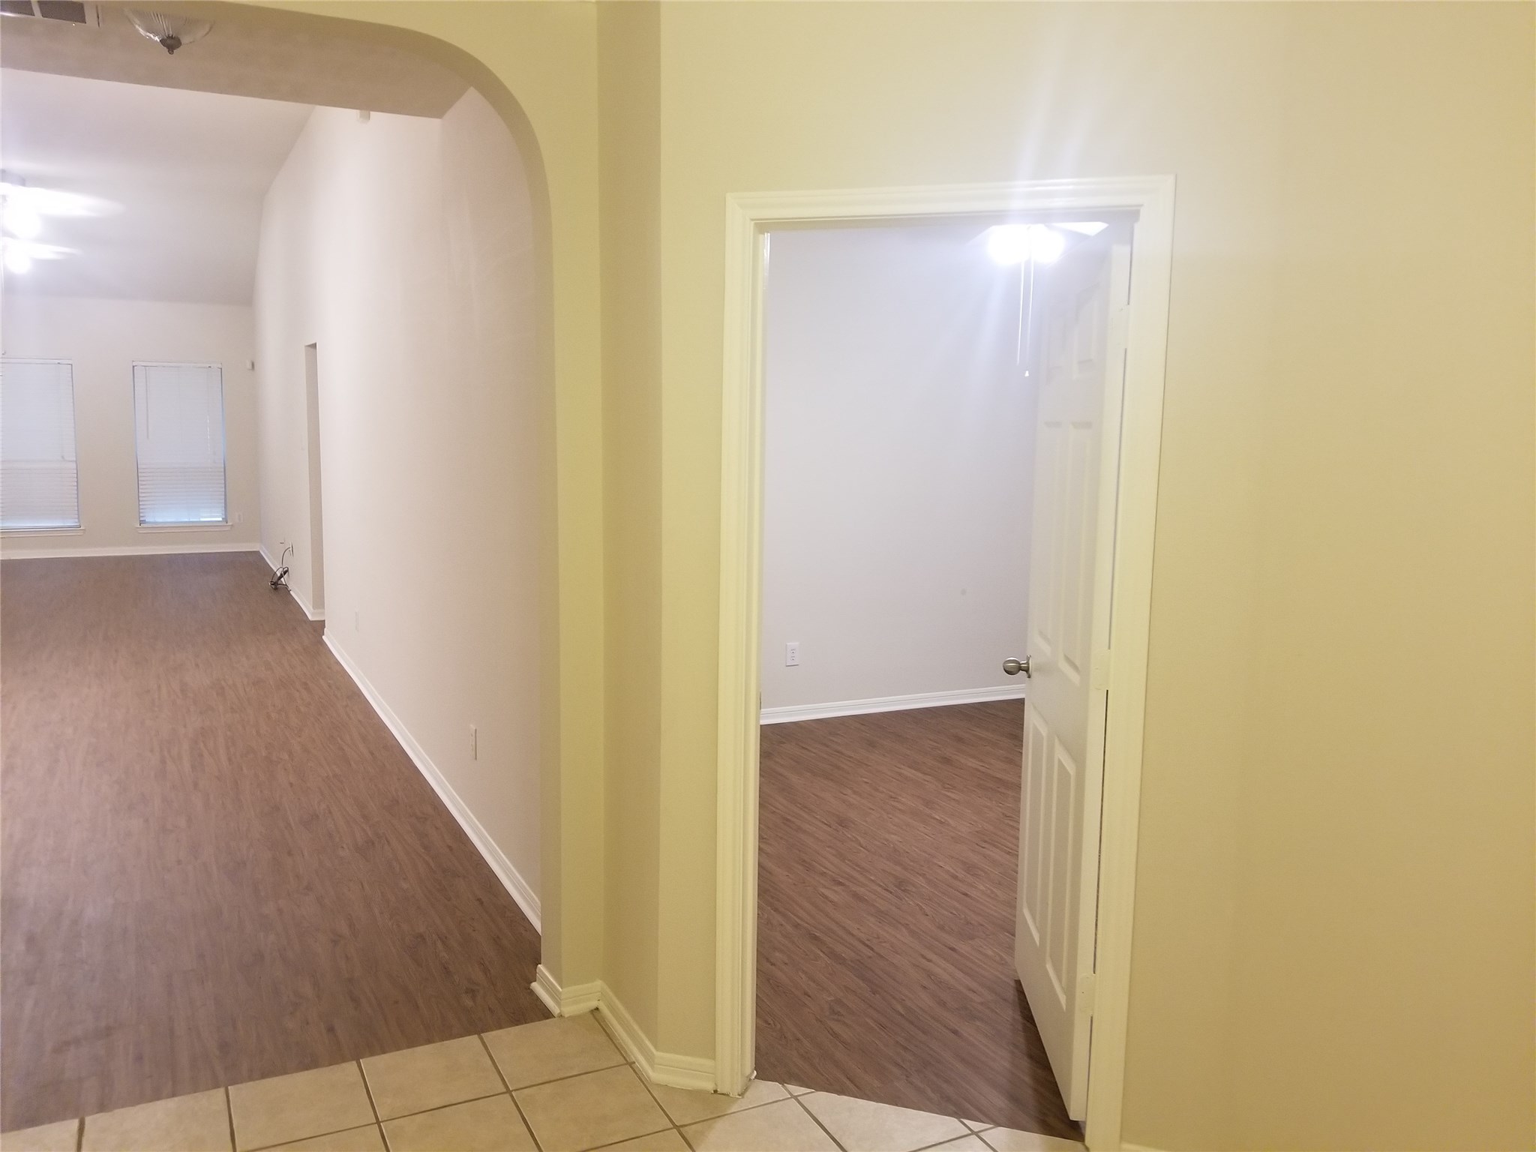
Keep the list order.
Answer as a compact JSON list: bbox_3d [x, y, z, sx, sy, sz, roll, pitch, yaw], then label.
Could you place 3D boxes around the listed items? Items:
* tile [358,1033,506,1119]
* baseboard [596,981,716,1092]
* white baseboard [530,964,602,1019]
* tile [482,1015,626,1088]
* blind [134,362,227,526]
[{"bbox_3d":[-0.824,1.240,2.852,0.299,0.010,0.299,-2,7,-26],"label":"tile"},{"bbox_3d":[-0.307,1.190,2.986,0.130,0.076,0.528,-3,8,-32],"label":"baseboard"},{"bbox_3d":[-0.574,1.155,3.253,0.140,0.076,0.210,-2,7,-26],"label":"white baseboard"},{"bbox_3d":[-0.551,1.229,2.988,0.299,0.010,0.299,-2,7,-26],"label":"tile"},{"bbox_3d":[-6.808,-1.524,13.377,0.902,1.865,0.060,-2,7,-26],"label":"blind"}]

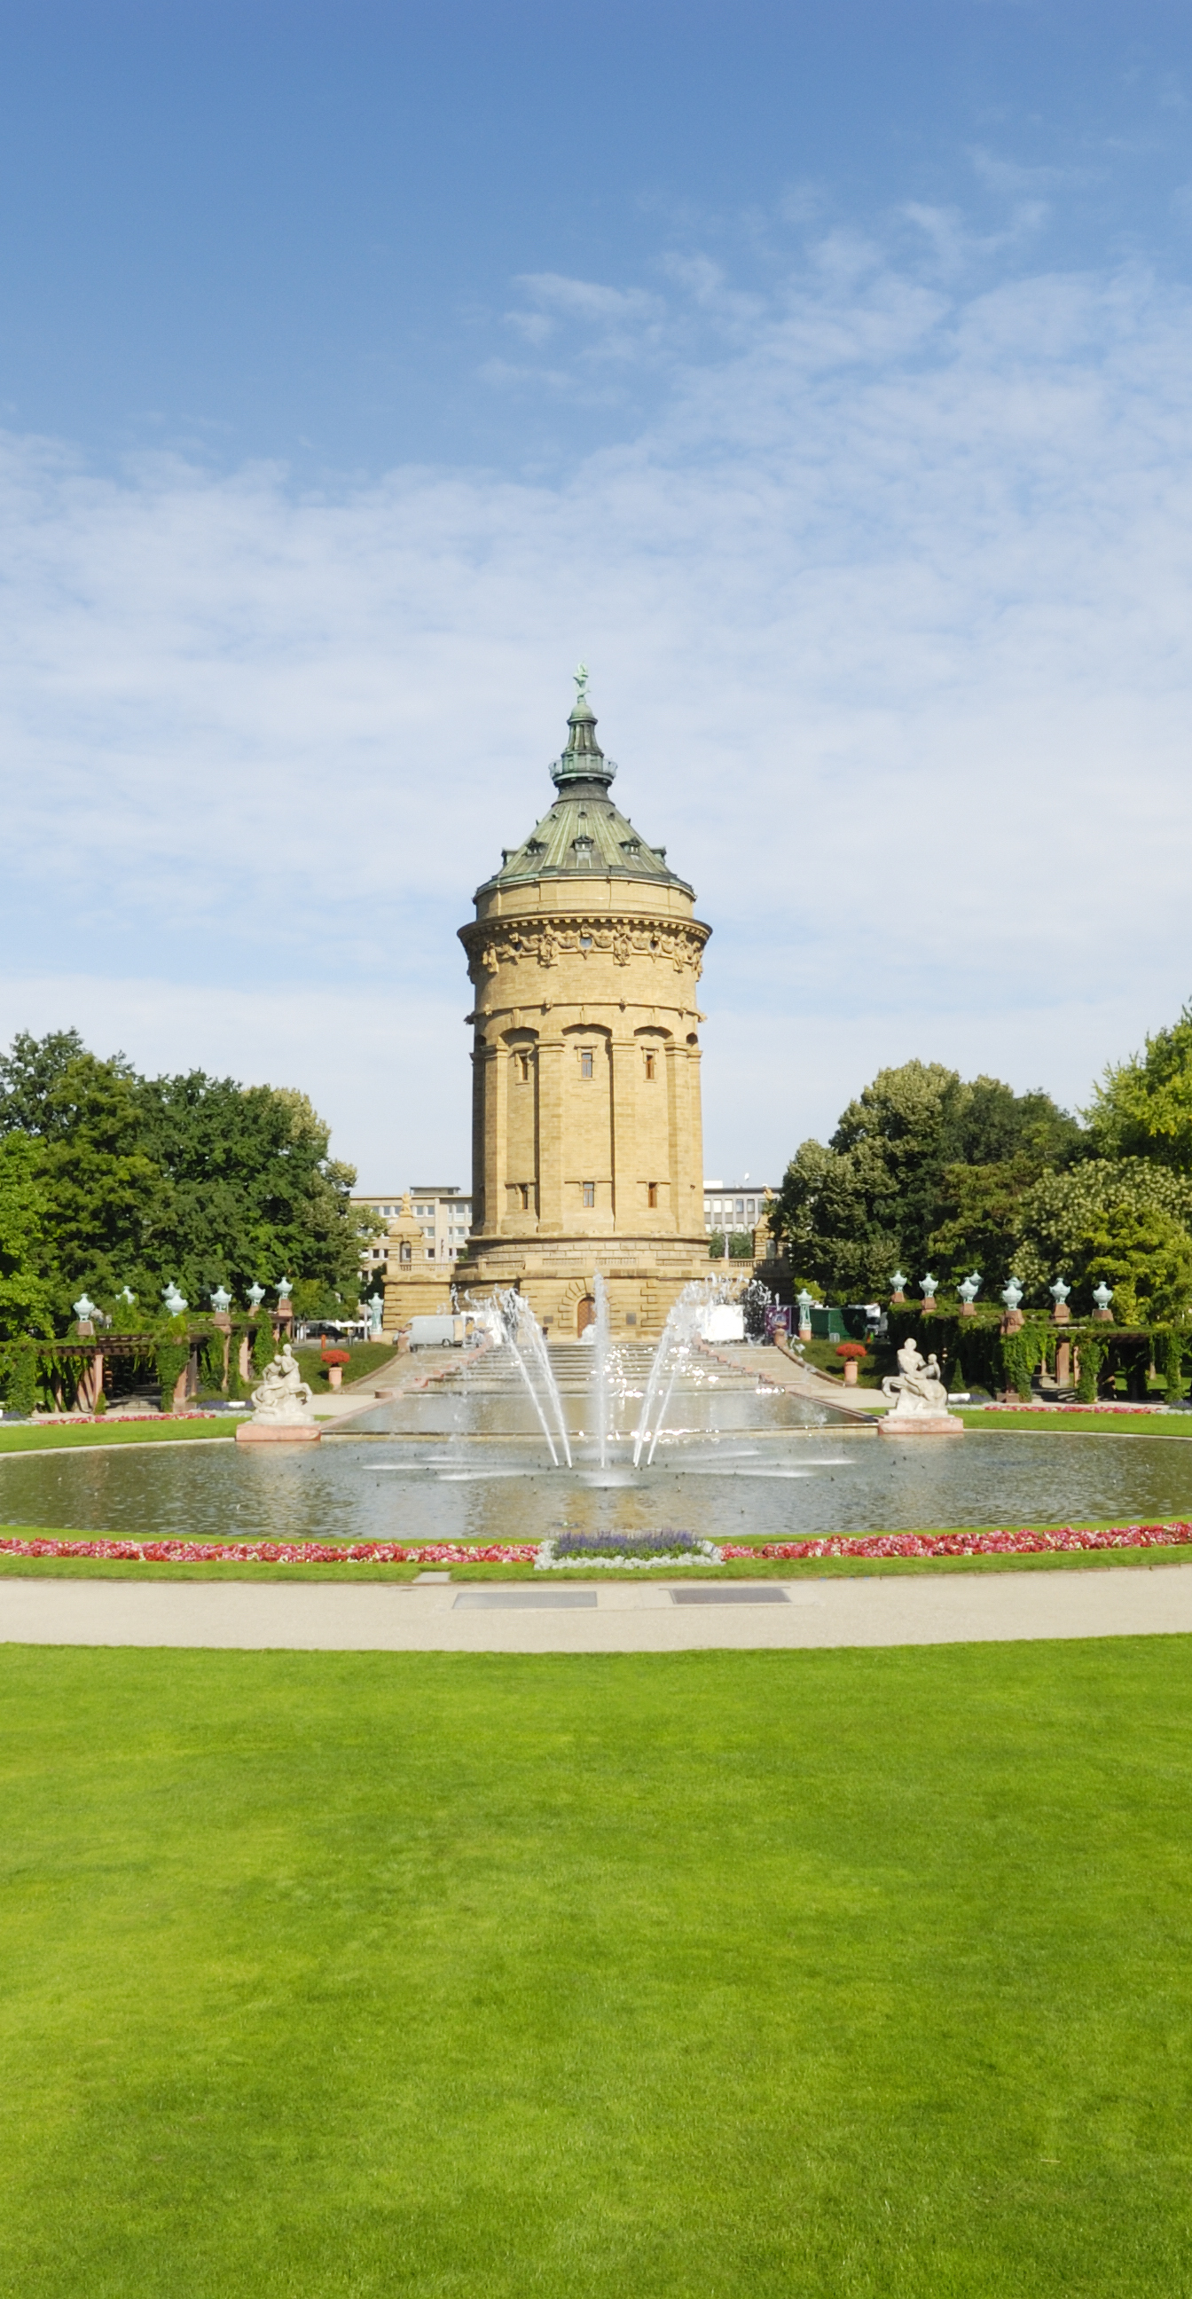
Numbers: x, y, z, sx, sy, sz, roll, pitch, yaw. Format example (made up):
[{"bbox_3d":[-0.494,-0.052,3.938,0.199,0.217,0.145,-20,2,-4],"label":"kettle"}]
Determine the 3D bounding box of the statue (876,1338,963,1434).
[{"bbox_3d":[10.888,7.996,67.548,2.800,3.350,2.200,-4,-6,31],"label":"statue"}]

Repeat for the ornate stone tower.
[{"bbox_3d":[-0.874,-12.858,175.338,23.000,59.000,23.000,-1,-5,0],"label":"ornate stone tower"}]

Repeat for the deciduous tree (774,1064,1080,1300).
[{"bbox_3d":[23.111,4.126,140.161,21.060,20.400,20.010,-1,-5,0],"label":"deciduous tree"}]

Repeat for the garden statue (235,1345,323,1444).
[{"bbox_3d":[-10.630,8.277,68.199,3.000,3.210,2.200,1,-5,-17],"label":"garden statue"}]

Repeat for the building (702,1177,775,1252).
[{"bbox_3d":[26.146,15.297,272.690,28.000,20.600,15.000,-1,-5,0],"label":"building"}]

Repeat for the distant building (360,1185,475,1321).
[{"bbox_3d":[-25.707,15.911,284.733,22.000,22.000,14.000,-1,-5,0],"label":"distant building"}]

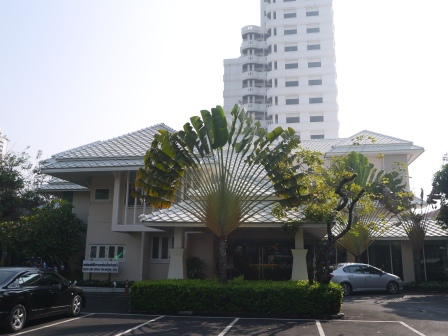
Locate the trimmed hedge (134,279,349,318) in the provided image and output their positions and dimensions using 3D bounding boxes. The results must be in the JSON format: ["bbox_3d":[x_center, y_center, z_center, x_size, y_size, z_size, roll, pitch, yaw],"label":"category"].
[{"bbox_3d":[0.439,4.363,14.084,6.550,0.880,2.100,-1,-12,7],"label":"trimmed hedge"}]

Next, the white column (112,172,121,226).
[{"bbox_3d":[-6.058,1.759,23.405,0.300,3.073,0.300,-2,-13,9],"label":"white column"}]

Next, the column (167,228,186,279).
[{"bbox_3d":[-2.032,4.072,17.627,0.750,2.941,0.750,-2,-13,9],"label":"column"}]

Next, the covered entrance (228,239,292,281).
[{"bbox_3d":[1.965,5.154,22.286,3.900,2.860,2.600,-2,-13,9],"label":"covered entrance"}]

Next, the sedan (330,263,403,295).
[{"bbox_3d":[6.977,5.655,21.206,4.400,1.470,1.700,3,-13,-12],"label":"sedan"}]

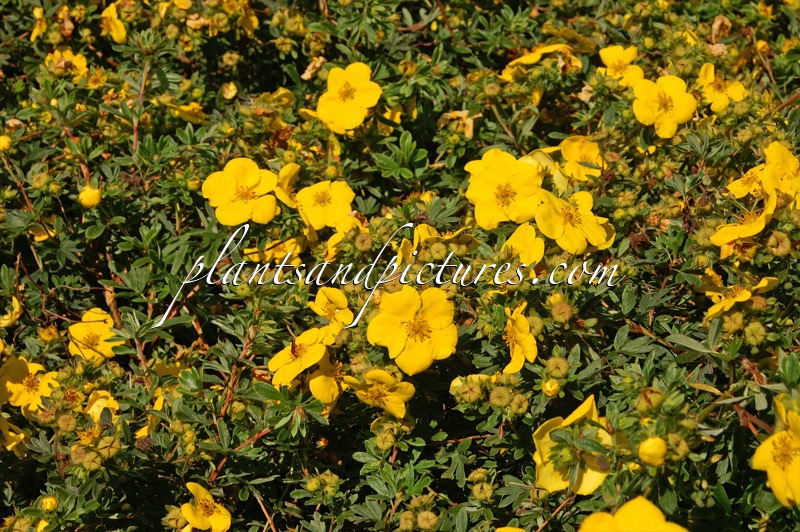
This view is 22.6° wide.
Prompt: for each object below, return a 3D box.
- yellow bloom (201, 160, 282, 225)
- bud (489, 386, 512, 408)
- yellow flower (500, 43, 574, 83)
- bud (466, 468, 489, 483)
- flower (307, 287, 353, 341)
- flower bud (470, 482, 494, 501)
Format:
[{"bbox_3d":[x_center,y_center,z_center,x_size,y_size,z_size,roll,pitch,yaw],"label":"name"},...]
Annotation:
[{"bbox_3d":[-0.068,-0.032,0.860,0.033,0.012,0.032,-2,65,-3],"label":"yellow bloom"},{"bbox_3d":[0.037,0.049,0.745,0.009,0.009,0.009,0,63,0],"label":"bud"},{"bbox_3d":[0.073,-0.109,1.070,0.039,0.012,0.039,-18,8,45],"label":"yellow flower"},{"bbox_3d":[0.027,0.072,0.691,0.007,0.005,0.008,-16,29,-6],"label":"bud"},{"bbox_3d":[-0.027,0.018,0.775,0.020,0.012,0.022,5,67,9],"label":"flower"},{"bbox_3d":[0.028,0.077,0.686,0.008,0.006,0.007,0,53,0],"label":"flower bud"}]

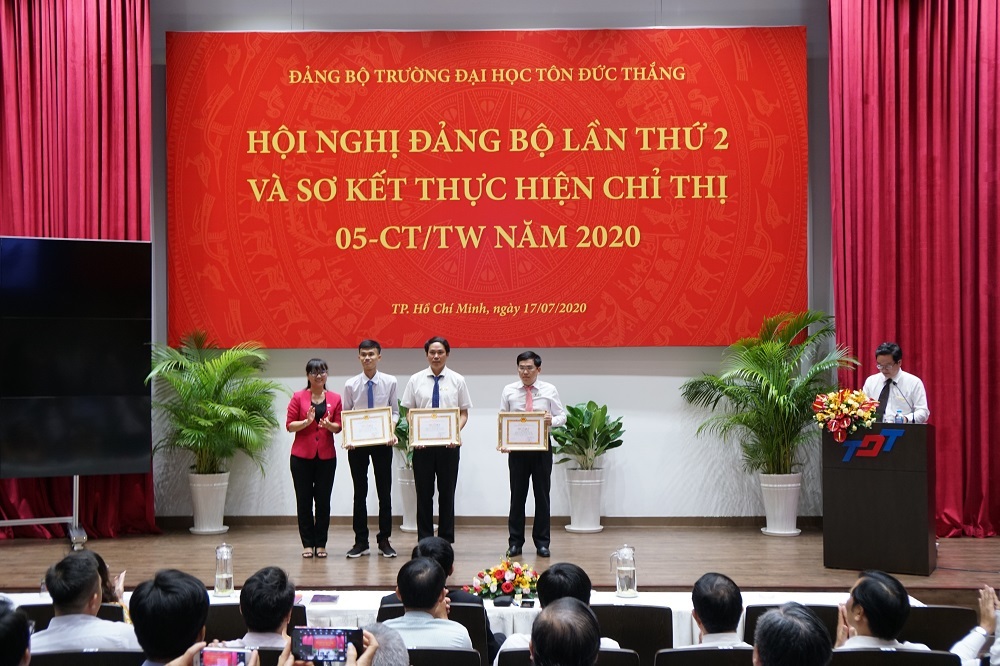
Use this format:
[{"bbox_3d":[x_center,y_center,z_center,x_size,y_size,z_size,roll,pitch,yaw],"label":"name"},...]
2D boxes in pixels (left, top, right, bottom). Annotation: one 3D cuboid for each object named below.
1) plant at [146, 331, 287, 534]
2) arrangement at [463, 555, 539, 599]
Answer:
[{"bbox_3d":[-2.618,0.908,10.528,1.250,1.820,1.150,0,-1,1],"label":"plant"},{"bbox_3d":[0.028,1.238,5.980,0.430,0.235,0.300,0,-1,0],"label":"arrangement"}]

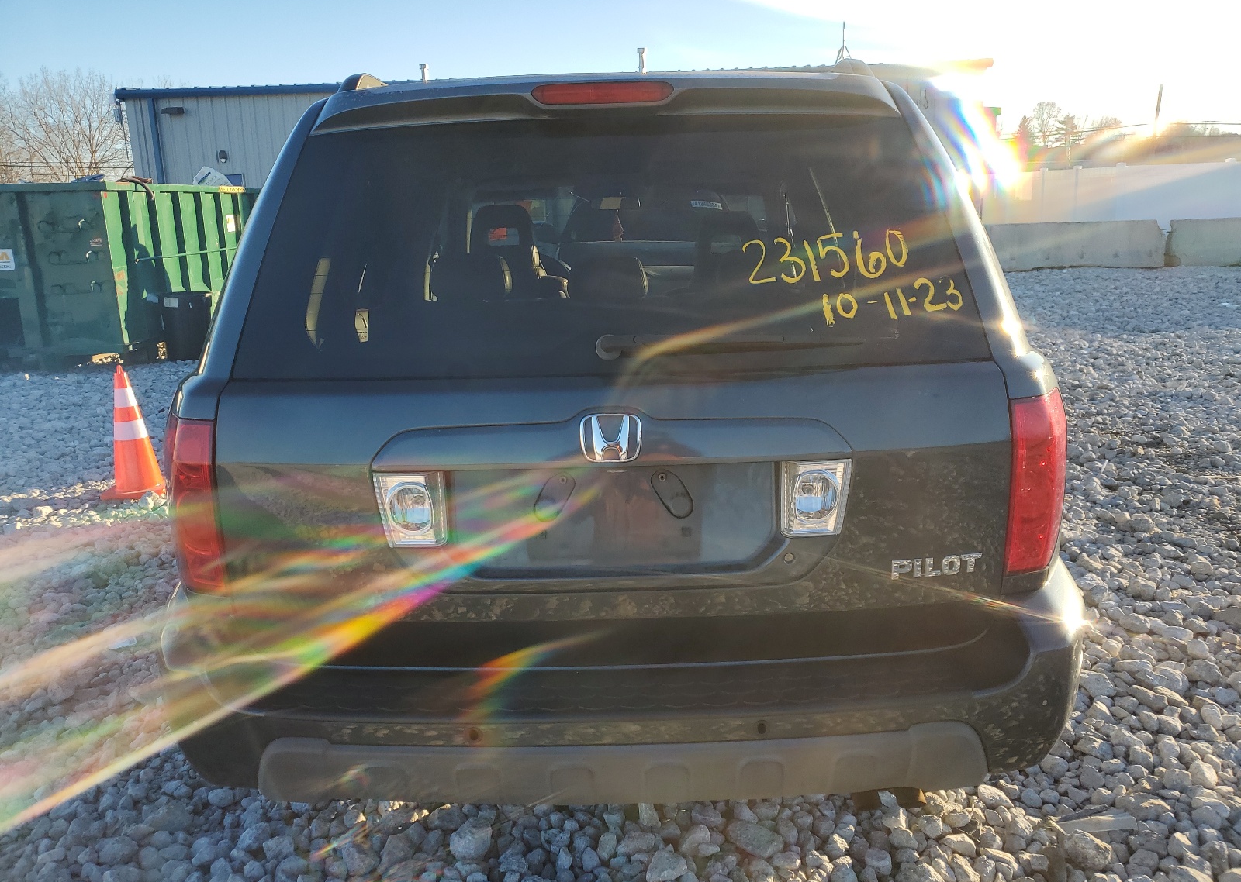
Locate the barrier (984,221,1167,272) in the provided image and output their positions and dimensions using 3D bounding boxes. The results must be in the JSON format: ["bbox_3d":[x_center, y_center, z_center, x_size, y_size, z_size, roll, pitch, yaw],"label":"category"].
[{"bbox_3d":[8.127,-3.656,17.193,3.500,0.810,0.600,-2,15,0],"label":"barrier"}]

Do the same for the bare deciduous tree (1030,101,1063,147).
[{"bbox_3d":[39.195,-26.928,86.242,3.500,8.690,3.500,-2,15,0],"label":"bare deciduous tree"}]

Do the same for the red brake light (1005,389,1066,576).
[{"bbox_3d":[0.805,0.056,1.790,0.180,0.345,0.200,-2,15,0],"label":"red brake light"}]

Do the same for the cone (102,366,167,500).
[{"bbox_3d":[-2.673,-0.096,5.057,0.360,0.710,0.360,-2,15,0],"label":"cone"}]

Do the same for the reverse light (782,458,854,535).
[{"bbox_3d":[0.349,0.100,1.669,0.125,0.140,0.065,-2,15,0],"label":"reverse light"}]

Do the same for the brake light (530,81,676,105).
[{"bbox_3d":[-0.030,-0.610,1.633,0.247,0.042,0.055,-2,15,0],"label":"brake light"}]

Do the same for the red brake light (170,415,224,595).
[{"bbox_3d":[-0.813,0.099,1.790,0.180,0.345,0.200,-2,15,0],"label":"red brake light"}]

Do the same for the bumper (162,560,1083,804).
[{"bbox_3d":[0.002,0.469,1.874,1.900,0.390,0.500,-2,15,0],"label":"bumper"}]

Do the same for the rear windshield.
[{"bbox_3d":[-0.028,-0.363,1.774,1.410,0.520,0.130,-1,-11,0],"label":"rear windshield"}]

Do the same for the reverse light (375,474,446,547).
[{"bbox_3d":[-0.372,0.119,1.669,0.125,0.140,0.065,-2,15,0],"label":"reverse light"}]

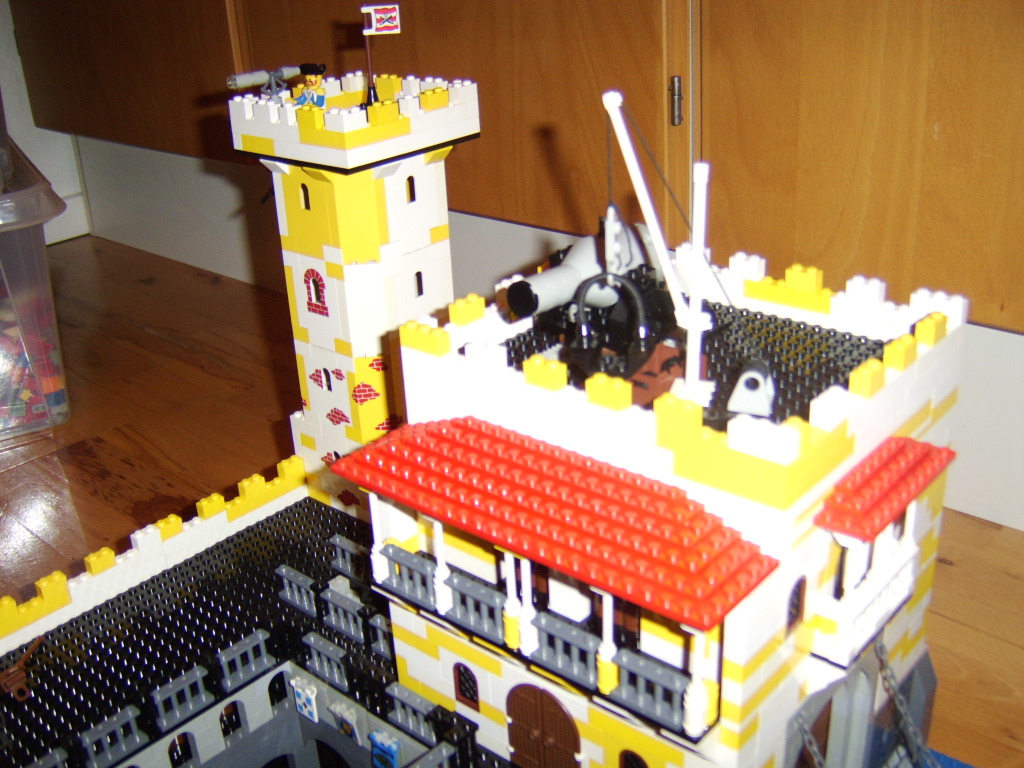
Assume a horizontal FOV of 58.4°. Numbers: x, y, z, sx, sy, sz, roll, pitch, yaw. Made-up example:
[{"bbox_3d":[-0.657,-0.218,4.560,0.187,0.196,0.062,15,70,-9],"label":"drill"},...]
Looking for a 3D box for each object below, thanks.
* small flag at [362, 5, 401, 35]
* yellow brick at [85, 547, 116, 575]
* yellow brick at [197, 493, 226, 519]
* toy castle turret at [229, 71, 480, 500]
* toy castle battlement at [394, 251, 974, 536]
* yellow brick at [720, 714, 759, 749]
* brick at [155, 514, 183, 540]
[{"bbox_3d":[-0.079,-0.220,0.556,0.022,0.016,0.004,3,25,13],"label":"small flag"},{"bbox_3d":[-0.255,0.110,0.569,0.008,0.011,0.016,17,32,38],"label":"yellow brick"},{"bbox_3d":[-0.203,0.082,0.623,0.008,0.011,0.016,17,32,38],"label":"yellow brick"},{"bbox_3d":[-0.088,-0.055,0.602,0.104,0.264,0.104,17,32,38],"label":"toy castle turret"},{"bbox_3d":[0.081,-0.018,0.427,0.192,0.037,0.176,17,32,38],"label":"toy castle battlement"},{"bbox_3d":[0.086,0.128,0.345,0.008,0.010,0.016,17,32,38],"label":"yellow brick"},{"bbox_3d":[-0.224,0.093,0.601,0.008,0.011,0.016,17,32,38],"label":"brick"}]

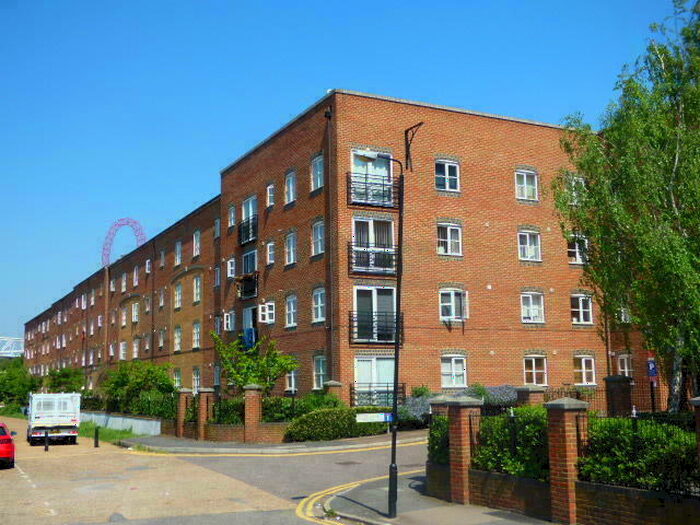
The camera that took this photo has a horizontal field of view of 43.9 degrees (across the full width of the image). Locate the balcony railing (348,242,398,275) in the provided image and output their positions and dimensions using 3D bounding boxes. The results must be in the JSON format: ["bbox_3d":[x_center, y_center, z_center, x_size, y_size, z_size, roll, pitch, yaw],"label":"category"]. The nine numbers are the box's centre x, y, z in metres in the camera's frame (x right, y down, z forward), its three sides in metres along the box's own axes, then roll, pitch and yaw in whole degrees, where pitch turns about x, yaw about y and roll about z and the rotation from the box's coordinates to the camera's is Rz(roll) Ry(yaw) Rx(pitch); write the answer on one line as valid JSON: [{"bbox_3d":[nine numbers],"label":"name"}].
[{"bbox_3d":[1.048,-0.050,37.370,2.545,1.480,0.250,3,-9,-26],"label":"balcony railing"}]

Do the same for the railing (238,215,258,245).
[{"bbox_3d":[-5.437,-1.680,46.549,0.250,1.450,2.430,3,-9,-27],"label":"railing"}]

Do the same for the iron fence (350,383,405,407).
[{"bbox_3d":[1.153,5.783,36.536,2.620,1.438,0.250,3,-9,-26],"label":"iron fence"}]

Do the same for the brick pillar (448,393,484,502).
[{"bbox_3d":[2.196,3.561,16.535,0.500,1.980,0.500,3,-10,-27],"label":"brick pillar"}]

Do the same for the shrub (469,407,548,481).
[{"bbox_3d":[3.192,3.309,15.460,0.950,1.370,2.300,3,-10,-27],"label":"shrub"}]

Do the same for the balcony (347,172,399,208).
[{"bbox_3d":[1.039,-3.099,37.723,2.450,1.386,0.280,3,-10,-27],"label":"balcony"}]

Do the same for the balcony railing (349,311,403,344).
[{"bbox_3d":[1.126,2.798,36.837,2.450,1.382,0.280,3,-10,-27],"label":"balcony railing"}]

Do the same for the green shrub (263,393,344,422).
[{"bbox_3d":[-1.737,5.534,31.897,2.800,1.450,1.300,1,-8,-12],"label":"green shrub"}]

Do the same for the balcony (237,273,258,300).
[{"bbox_3d":[-5.404,1.320,45.878,0.300,1.309,2.500,3,-10,-27],"label":"balcony"}]

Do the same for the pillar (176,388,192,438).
[{"bbox_3d":[-6.767,6.142,35.557,0.530,2.000,0.530,3,-9,-27],"label":"pillar"}]

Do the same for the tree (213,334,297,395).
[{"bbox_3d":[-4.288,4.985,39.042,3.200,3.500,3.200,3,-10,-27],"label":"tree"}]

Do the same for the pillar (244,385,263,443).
[{"bbox_3d":[-3.989,6.273,36.131,0.600,2.360,0.600,-5,-9,25],"label":"pillar"}]

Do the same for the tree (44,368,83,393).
[{"bbox_3d":[-22.952,10.451,69.700,3.200,4.200,3.200,2,-9,-18],"label":"tree"}]

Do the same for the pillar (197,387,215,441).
[{"bbox_3d":[-5.545,5.820,33.457,0.530,2.000,0.530,3,-9,-27],"label":"pillar"}]

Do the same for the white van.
[{"bbox_3d":[-14.070,7.313,40.959,2.080,2.340,5.400,3,-9,-24],"label":"white van"}]

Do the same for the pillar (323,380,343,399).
[{"bbox_3d":[-0.643,5.497,32.957,0.530,2.000,0.530,3,-9,-26],"label":"pillar"}]

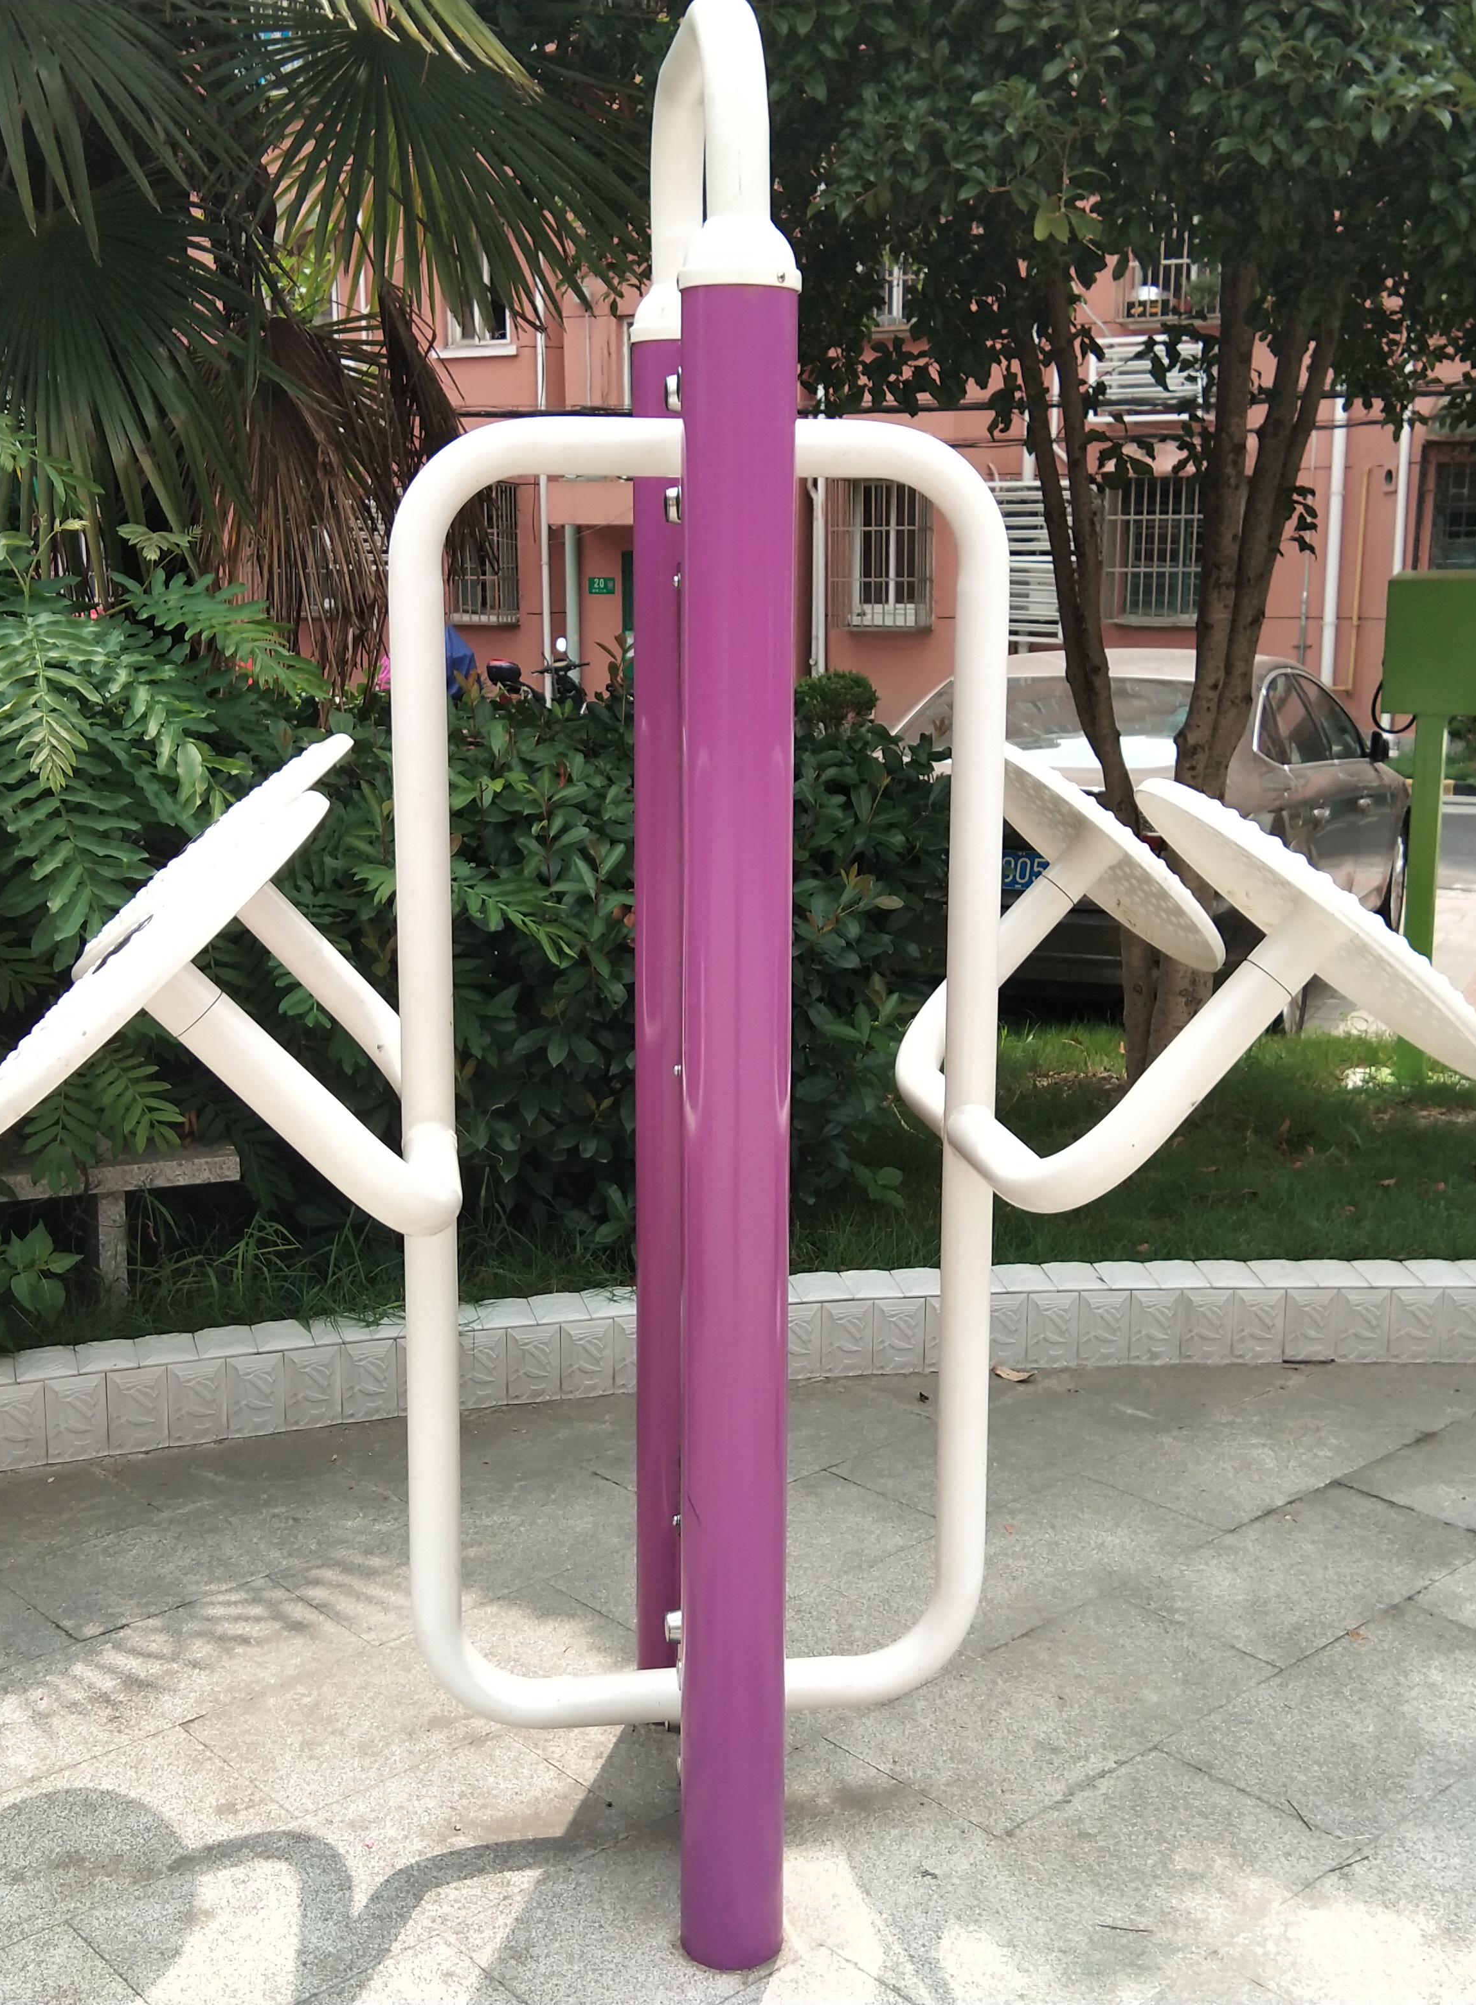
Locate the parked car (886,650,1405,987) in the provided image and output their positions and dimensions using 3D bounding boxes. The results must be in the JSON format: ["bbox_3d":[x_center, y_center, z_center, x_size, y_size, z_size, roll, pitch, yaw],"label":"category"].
[{"bbox_3d":[1.693,-0.735,10.019,1.830,1.460,4.750,4,12,22],"label":"parked car"}]

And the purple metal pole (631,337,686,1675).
[{"bbox_3d":[-0.076,0.077,3.092,0.114,1.810,0.114,0,11,0],"label":"purple metal pole"}]

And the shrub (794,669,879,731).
[{"bbox_3d":[0.799,-2.413,19.905,0.780,0.720,0.750,0,11,0],"label":"shrub"}]

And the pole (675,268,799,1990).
[{"bbox_3d":[-0.003,0.183,2.548,0.114,1.810,0.114,0,11,0],"label":"pole"}]

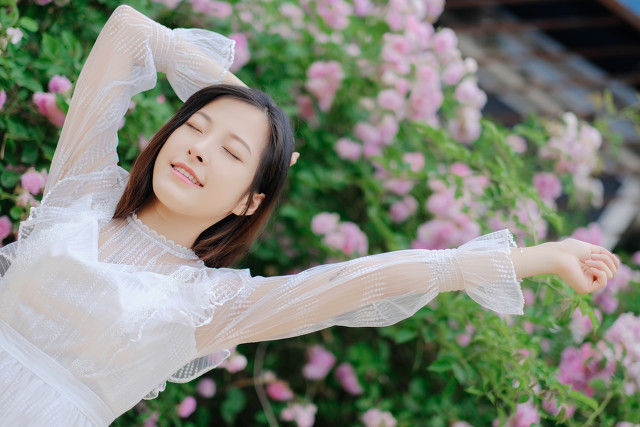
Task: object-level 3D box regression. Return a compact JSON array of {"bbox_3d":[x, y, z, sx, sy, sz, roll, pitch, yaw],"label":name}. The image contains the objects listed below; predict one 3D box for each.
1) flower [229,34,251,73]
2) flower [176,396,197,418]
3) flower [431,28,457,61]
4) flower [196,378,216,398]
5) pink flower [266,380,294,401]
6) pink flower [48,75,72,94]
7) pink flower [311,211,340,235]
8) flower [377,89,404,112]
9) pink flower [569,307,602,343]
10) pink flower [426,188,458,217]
[{"bbox_3d":[-0.165,-0.318,2.950,0.065,0.079,0.061,31,-3,-6],"label":"flower"},{"bbox_3d":[-0.217,0.316,2.429,0.029,0.037,0.029,32,0,-7],"label":"flower"},{"bbox_3d":[0.238,-0.326,2.880,0.052,0.056,0.050,33,-1,10],"label":"flower"},{"bbox_3d":[-0.187,0.288,2.458,0.033,0.033,0.028,32,0,-7],"label":"flower"},{"bbox_3d":[-0.066,0.297,2.510,0.047,0.030,0.033,32,0,-7],"label":"pink flower"},{"bbox_3d":[-0.417,-0.207,2.400,0.037,0.034,0.034,33,-1,14],"label":"pink flower"},{"bbox_3d":[0.010,0.018,2.720,0.053,0.040,0.042,6,0,11],"label":"pink flower"},{"bbox_3d":[0.133,-0.213,2.812,0.051,0.045,0.041,32,0,-7],"label":"flower"},{"bbox_3d":[0.507,0.212,2.850,0.063,0.069,0.059,30,-4,11],"label":"pink flower"},{"bbox_3d":[0.242,-0.022,2.950,0.065,0.059,0.053,31,-3,4],"label":"pink flower"}]

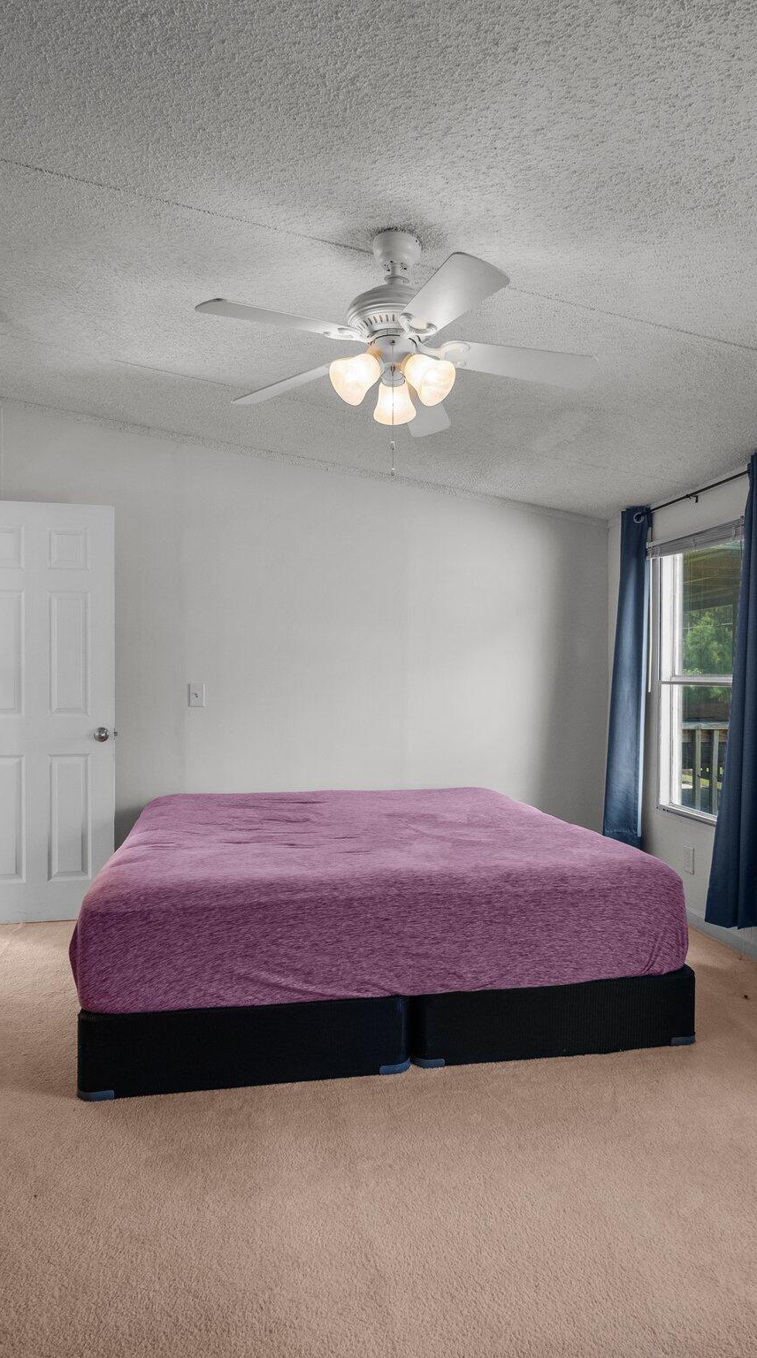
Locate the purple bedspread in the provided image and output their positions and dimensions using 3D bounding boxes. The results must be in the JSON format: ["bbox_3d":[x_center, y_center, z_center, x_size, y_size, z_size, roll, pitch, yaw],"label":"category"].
[{"bbox_3d":[-0.066,0.775,3.122,1.900,0.370,1.740,0,0,-10],"label":"purple bedspread"}]

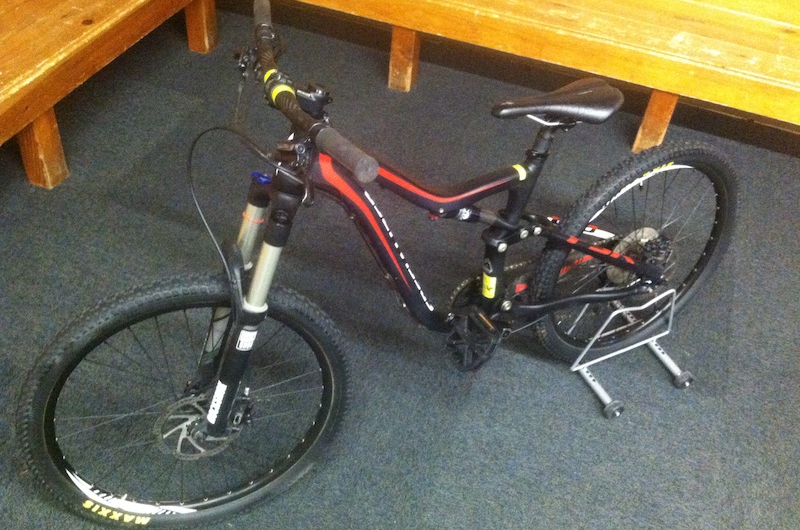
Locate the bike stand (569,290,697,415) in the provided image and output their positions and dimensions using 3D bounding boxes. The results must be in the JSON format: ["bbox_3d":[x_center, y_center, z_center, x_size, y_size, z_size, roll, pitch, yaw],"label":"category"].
[{"bbox_3d":[0.608,0.160,2.206,0.340,0.222,0.390,-17,48,-22],"label":"bike stand"}]

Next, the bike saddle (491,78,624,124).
[{"bbox_3d":[0.309,-0.314,1.635,0.288,0.070,0.142,-17,41,-22],"label":"bike saddle"}]

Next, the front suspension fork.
[{"bbox_3d":[-0.316,0.089,1.542,0.115,0.535,0.175,8,29,-28],"label":"front suspension fork"}]

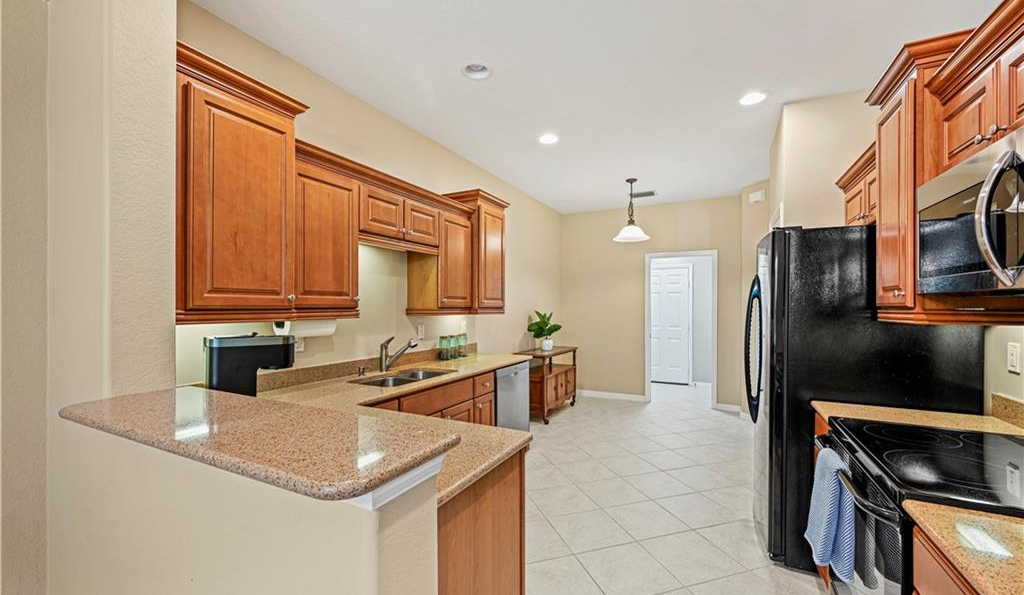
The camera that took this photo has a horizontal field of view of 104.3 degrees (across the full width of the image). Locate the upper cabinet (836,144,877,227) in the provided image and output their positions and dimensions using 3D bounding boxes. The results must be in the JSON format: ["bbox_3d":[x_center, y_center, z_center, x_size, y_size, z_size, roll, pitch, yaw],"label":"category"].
[{"bbox_3d":[2.074,-0.578,2.133,0.360,0.335,0.840,0,-1,27],"label":"upper cabinet"}]

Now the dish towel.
[{"bbox_3d":[1.125,0.754,1.413,0.090,0.400,0.290,0,-1,27],"label":"dish towel"}]

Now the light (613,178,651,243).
[{"bbox_3d":[1.312,-0.953,4.377,0.400,0.700,0.400,0,-1,27],"label":"light"}]

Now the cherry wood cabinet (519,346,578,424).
[{"bbox_3d":[0.465,1.067,5.037,0.410,0.760,1.090,0,-1,27],"label":"cherry wood cabinet"}]

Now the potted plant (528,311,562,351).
[{"bbox_3d":[0.444,0.429,5.055,0.350,0.510,0.370,0,-1,27],"label":"potted plant"}]

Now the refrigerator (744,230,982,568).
[{"bbox_3d":[1.834,0.533,2.271,0.870,1.775,0.830,0,-1,27],"label":"refrigerator"}]

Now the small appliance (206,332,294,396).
[{"bbox_3d":[-1.152,0.328,1.773,0.320,0.325,0.200,0,-1,-25],"label":"small appliance"}]

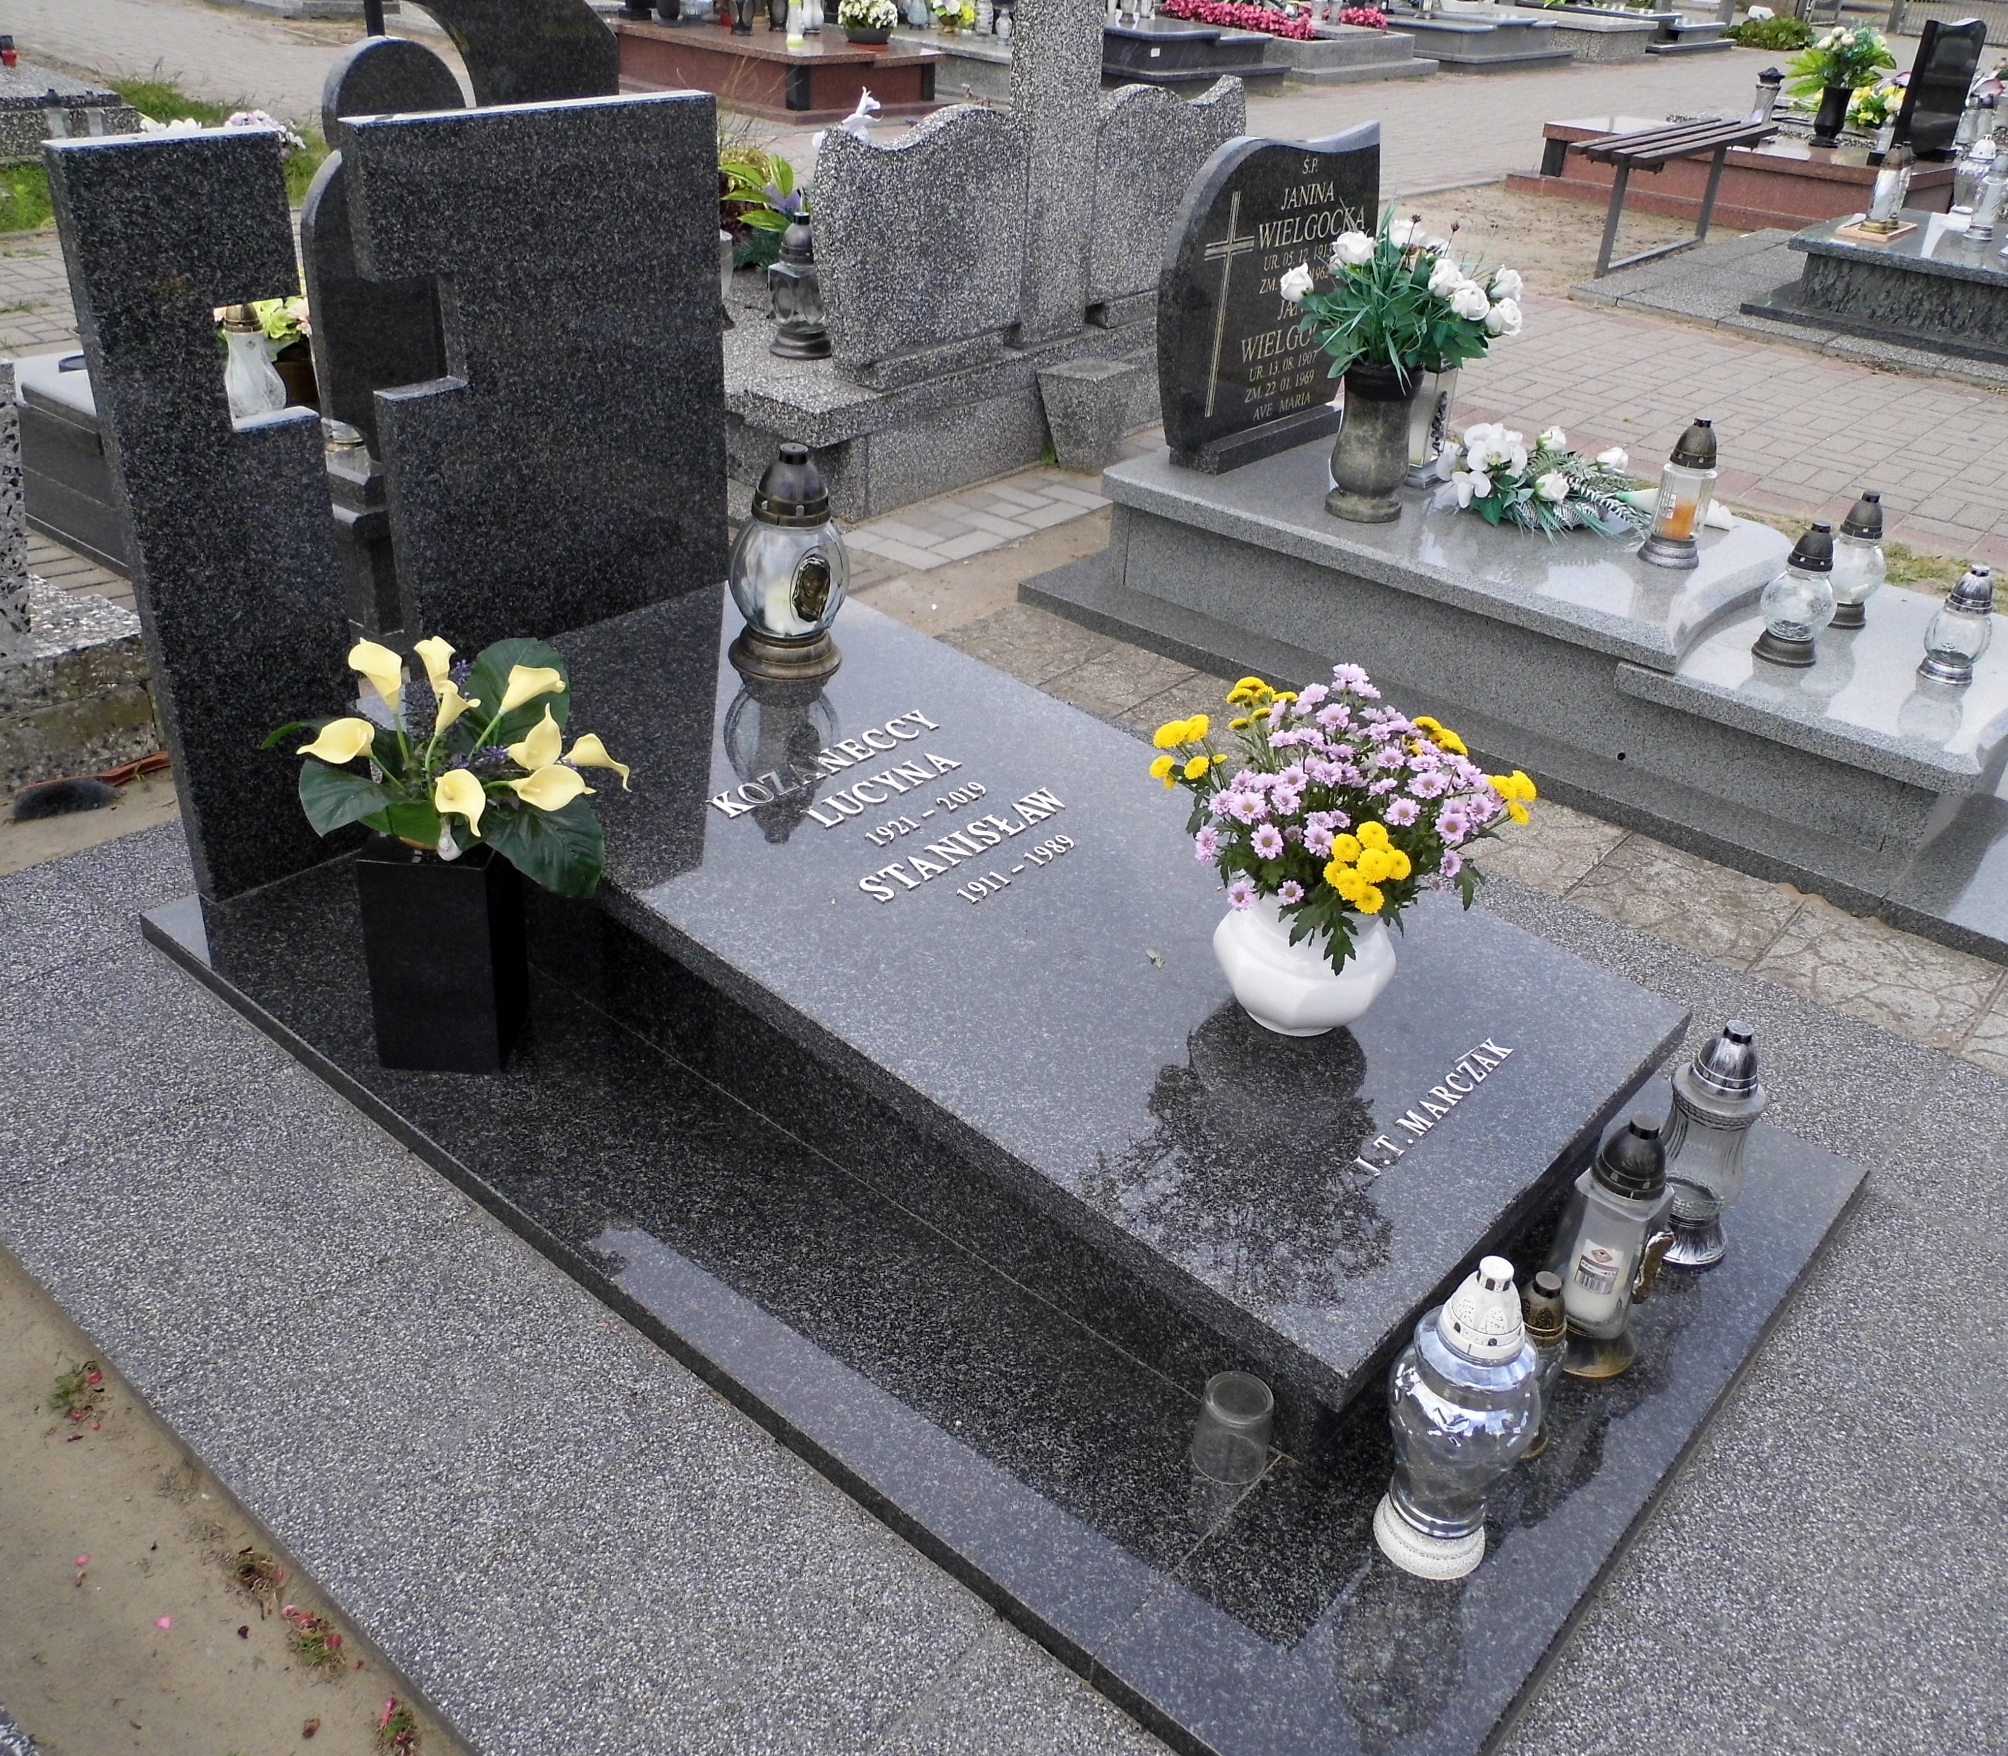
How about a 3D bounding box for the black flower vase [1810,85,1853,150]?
[{"bbox_3d":[4.194,-3.856,8.571,0.155,0.265,0.155,26,37,32],"label":"black flower vase"}]

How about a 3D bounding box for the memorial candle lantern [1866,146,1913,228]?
[{"bbox_3d":[3.411,-2.640,6.491,0.125,0.295,0.125,26,37,32],"label":"memorial candle lantern"}]

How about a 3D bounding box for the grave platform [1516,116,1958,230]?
[{"bbox_3d":[3.727,-3.560,8.582,1.920,0.330,1.120,25,37,31],"label":"grave platform"}]

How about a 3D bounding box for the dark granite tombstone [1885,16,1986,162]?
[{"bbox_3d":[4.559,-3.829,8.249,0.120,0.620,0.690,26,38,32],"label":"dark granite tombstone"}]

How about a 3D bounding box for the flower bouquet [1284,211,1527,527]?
[{"bbox_3d":[0.784,-1.019,3.401,0.450,0.570,0.450,26,37,32],"label":"flower bouquet"}]

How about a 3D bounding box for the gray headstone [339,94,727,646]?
[{"bbox_3d":[-0.671,-0.749,2.564,0.057,0.775,0.595,26,37,32],"label":"gray headstone"}]

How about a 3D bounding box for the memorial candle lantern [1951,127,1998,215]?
[{"bbox_3d":[4.064,-2.936,7.072,0.145,0.310,0.145,26,37,32],"label":"memorial candle lantern"}]

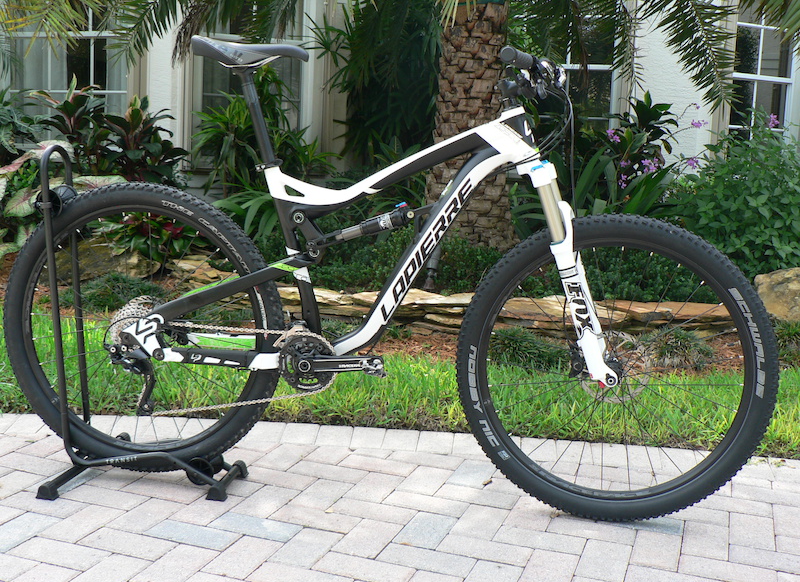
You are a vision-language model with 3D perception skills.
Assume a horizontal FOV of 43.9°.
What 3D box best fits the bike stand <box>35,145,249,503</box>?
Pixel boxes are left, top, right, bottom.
[{"bbox_3d":[-0.638,0.063,2.458,0.530,0.830,0.410,4,9,9],"label":"bike stand"}]

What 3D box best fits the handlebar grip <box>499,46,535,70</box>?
[{"bbox_3d":[0.234,-0.471,2.006,0.034,0.034,0.130,5,9,19],"label":"handlebar grip"}]

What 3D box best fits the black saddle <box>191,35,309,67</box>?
[{"bbox_3d":[-0.349,-0.560,2.343,0.280,0.070,0.140,4,9,9],"label":"black saddle"}]

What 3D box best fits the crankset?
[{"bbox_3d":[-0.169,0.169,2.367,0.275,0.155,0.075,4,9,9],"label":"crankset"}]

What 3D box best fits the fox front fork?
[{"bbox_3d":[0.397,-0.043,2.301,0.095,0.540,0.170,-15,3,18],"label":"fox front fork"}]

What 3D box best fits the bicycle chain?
[{"bbox_3d":[-0.412,0.207,2.412,0.515,0.250,0.020,4,9,9],"label":"bicycle chain"}]

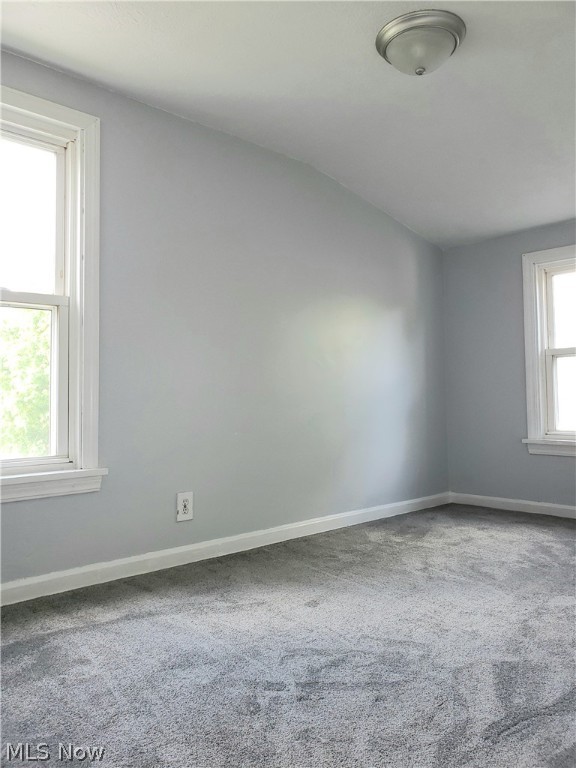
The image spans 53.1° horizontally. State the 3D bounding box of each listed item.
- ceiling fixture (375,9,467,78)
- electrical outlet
[{"bbox_3d":[0.500,-1.232,2.172,0.330,0.138,0.330,-1,-2,0],"label":"ceiling fixture"},{"bbox_3d":[-0.476,0.573,2.689,0.082,0.126,0.010,1,-3,-43],"label":"electrical outlet"}]

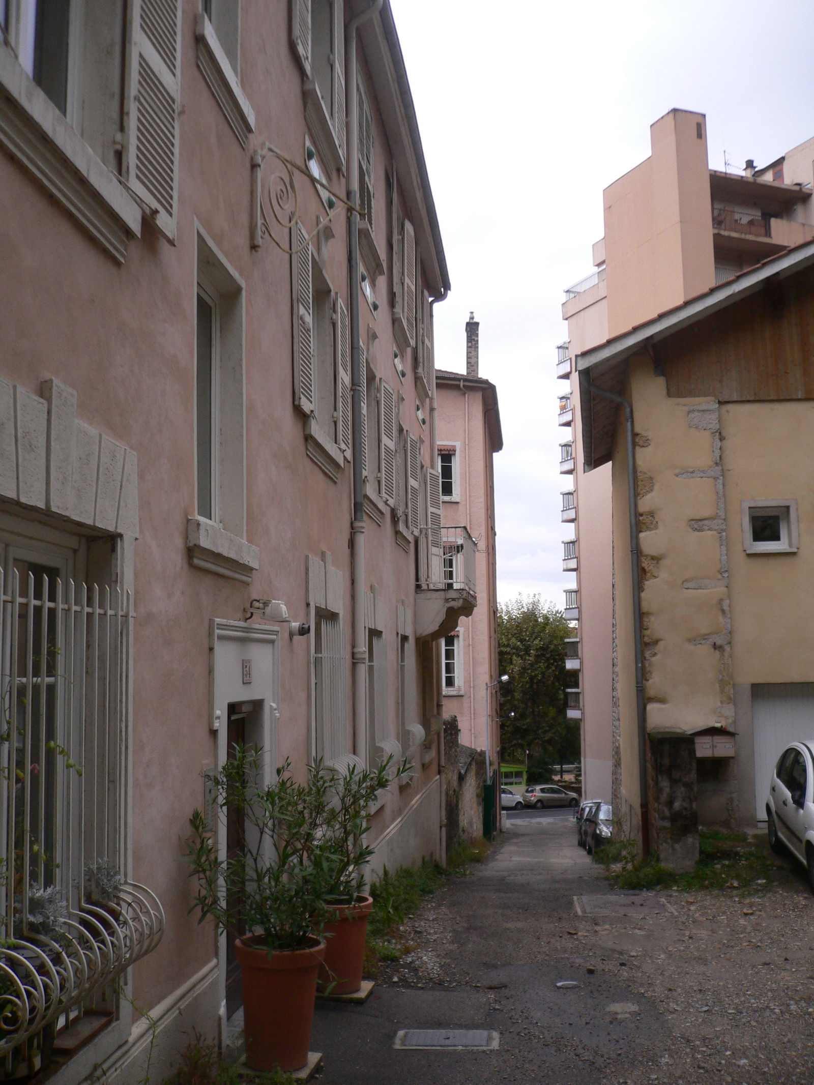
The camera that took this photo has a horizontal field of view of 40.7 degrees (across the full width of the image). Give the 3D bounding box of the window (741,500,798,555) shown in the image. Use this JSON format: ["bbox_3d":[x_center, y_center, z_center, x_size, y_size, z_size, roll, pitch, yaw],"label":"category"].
[{"bbox_3d":[5.552,-0.235,16.806,0.790,0.840,0.170,-2,-7,6],"label":"window"}]

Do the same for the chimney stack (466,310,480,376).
[{"bbox_3d":[2.338,-7.106,39.300,0.470,2.400,0.600,0,-7,-8],"label":"chimney stack"}]

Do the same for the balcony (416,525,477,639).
[{"bbox_3d":[0.725,0.778,19.021,0.820,1.760,3.300,-2,-7,6],"label":"balcony"}]

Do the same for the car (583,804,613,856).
[{"bbox_3d":[6.038,8.129,31.539,1.700,1.480,3.950,-2,-13,6],"label":"car"}]

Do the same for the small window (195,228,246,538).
[{"bbox_3d":[-1.209,-0.899,6.639,0.200,1.680,1.080,-2,-7,6],"label":"small window"}]

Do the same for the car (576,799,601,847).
[{"bbox_3d":[6.537,9.277,36.600,1.750,1.520,4.200,-2,-12,6],"label":"car"}]

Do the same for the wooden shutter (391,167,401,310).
[{"bbox_3d":[-0.171,-4.369,15.961,0.050,1.950,0.545,-1,-7,-1],"label":"wooden shutter"}]

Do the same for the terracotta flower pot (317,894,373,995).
[{"bbox_3d":[-0.513,3.102,8.466,0.520,0.658,0.520,-1,-7,0],"label":"terracotta flower pot"}]

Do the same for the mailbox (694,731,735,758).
[{"bbox_3d":[3.933,2.611,14.200,0.550,0.360,0.360,-1,-6,-1],"label":"mailbox"}]

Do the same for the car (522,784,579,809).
[{"bbox_3d":[9.513,16.606,72.000,4.000,1.490,1.750,1,-7,-19],"label":"car"}]

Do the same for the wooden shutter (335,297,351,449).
[{"bbox_3d":[-0.641,-1.641,11.077,0.050,1.560,0.540,-2,-7,7],"label":"wooden shutter"}]

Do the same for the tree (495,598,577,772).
[{"bbox_3d":[9.817,11.815,87.933,9.000,14.889,9.000,-2,-7,6],"label":"tree"}]

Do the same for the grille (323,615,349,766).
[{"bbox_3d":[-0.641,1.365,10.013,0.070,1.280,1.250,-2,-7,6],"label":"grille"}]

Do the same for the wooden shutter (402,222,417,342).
[{"bbox_3d":[0.046,-4.172,17.580,0.050,1.930,0.557,-3,-7,16],"label":"wooden shutter"}]

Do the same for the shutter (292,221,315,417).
[{"bbox_3d":[-0.827,-1.773,8.768,0.070,1.500,0.580,-2,-7,6],"label":"shutter"}]

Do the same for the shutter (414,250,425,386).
[{"bbox_3d":[0.220,-3.902,18.839,0.070,1.950,0.580,-2,-7,6],"label":"shutter"}]

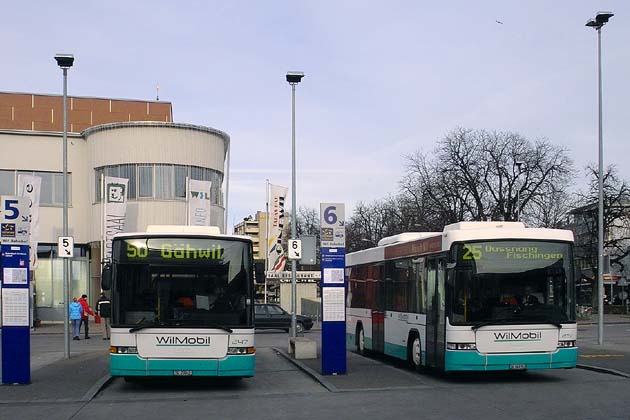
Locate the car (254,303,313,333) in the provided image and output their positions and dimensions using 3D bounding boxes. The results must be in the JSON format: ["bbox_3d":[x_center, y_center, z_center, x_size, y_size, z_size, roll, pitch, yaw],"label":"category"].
[{"bbox_3d":[-2.199,5.083,42.200,4.450,1.400,1.700,0,-5,-5],"label":"car"}]

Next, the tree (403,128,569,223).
[{"bbox_3d":[11.598,0.975,60.000,11.700,12.900,11.000,0,-5,0],"label":"tree"}]

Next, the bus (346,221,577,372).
[{"bbox_3d":[2.718,2.191,21.850,2.550,3.100,11.300,1,-5,-10],"label":"bus"}]

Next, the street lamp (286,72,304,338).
[{"bbox_3d":[-0.555,0.027,24.500,0.500,7.800,0.600,0,-5,0],"label":"street lamp"}]

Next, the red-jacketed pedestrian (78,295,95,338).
[{"bbox_3d":[-8.834,4.137,34.500,0.580,1.700,0.480,-5,-7,41],"label":"red-jacketed pedestrian"}]

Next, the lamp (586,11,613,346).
[{"bbox_3d":[8.719,-0.964,27.300,0.800,10.200,0.650,-2,-5,17],"label":"lamp"}]

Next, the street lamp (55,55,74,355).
[{"bbox_3d":[-6.362,-0.089,22.800,0.500,7.800,0.600,0,-5,0],"label":"street lamp"}]

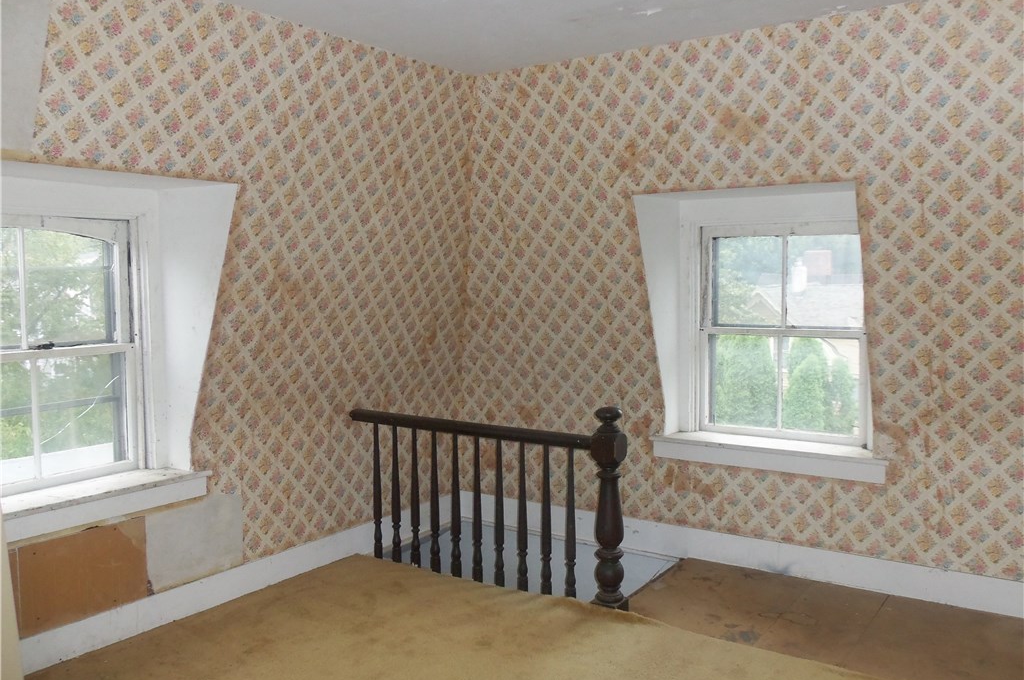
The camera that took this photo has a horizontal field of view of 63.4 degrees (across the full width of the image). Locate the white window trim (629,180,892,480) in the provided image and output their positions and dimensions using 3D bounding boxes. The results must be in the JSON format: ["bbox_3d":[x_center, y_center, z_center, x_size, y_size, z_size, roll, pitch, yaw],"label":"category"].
[{"bbox_3d":[1.162,-0.025,3.938,1.157,1.320,0.647,2,5,34],"label":"white window trim"}]

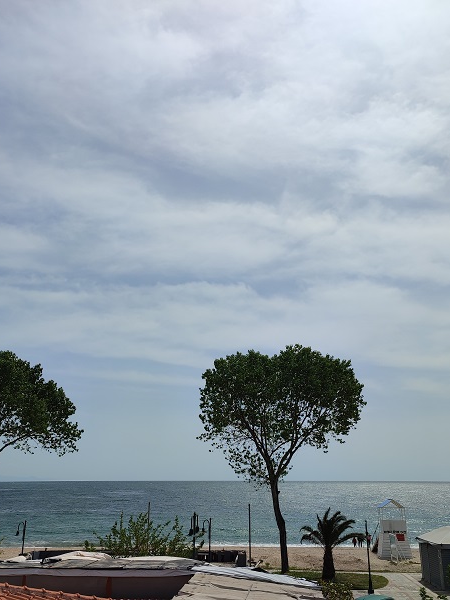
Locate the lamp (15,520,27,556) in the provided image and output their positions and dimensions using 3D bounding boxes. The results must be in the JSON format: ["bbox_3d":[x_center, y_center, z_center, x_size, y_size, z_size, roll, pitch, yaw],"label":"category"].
[{"bbox_3d":[-13.611,17.002,38.681,0.400,4.169,1.200,-5,-18,16],"label":"lamp"}]

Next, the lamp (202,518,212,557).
[{"bbox_3d":[-1.078,16.932,38.703,0.400,4.316,1.200,-5,-18,16],"label":"lamp"}]

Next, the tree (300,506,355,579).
[{"bbox_3d":[7.539,17.701,42.026,4.200,4.844,4.200,-2,-18,7],"label":"tree"}]

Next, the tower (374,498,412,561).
[{"bbox_3d":[16.588,22.281,56.414,3.100,5.338,3.300,-2,-18,8],"label":"tower"}]

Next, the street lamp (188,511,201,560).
[{"bbox_3d":[-1.709,14.659,32.604,0.450,4.993,2.000,-2,-18,7],"label":"street lamp"}]

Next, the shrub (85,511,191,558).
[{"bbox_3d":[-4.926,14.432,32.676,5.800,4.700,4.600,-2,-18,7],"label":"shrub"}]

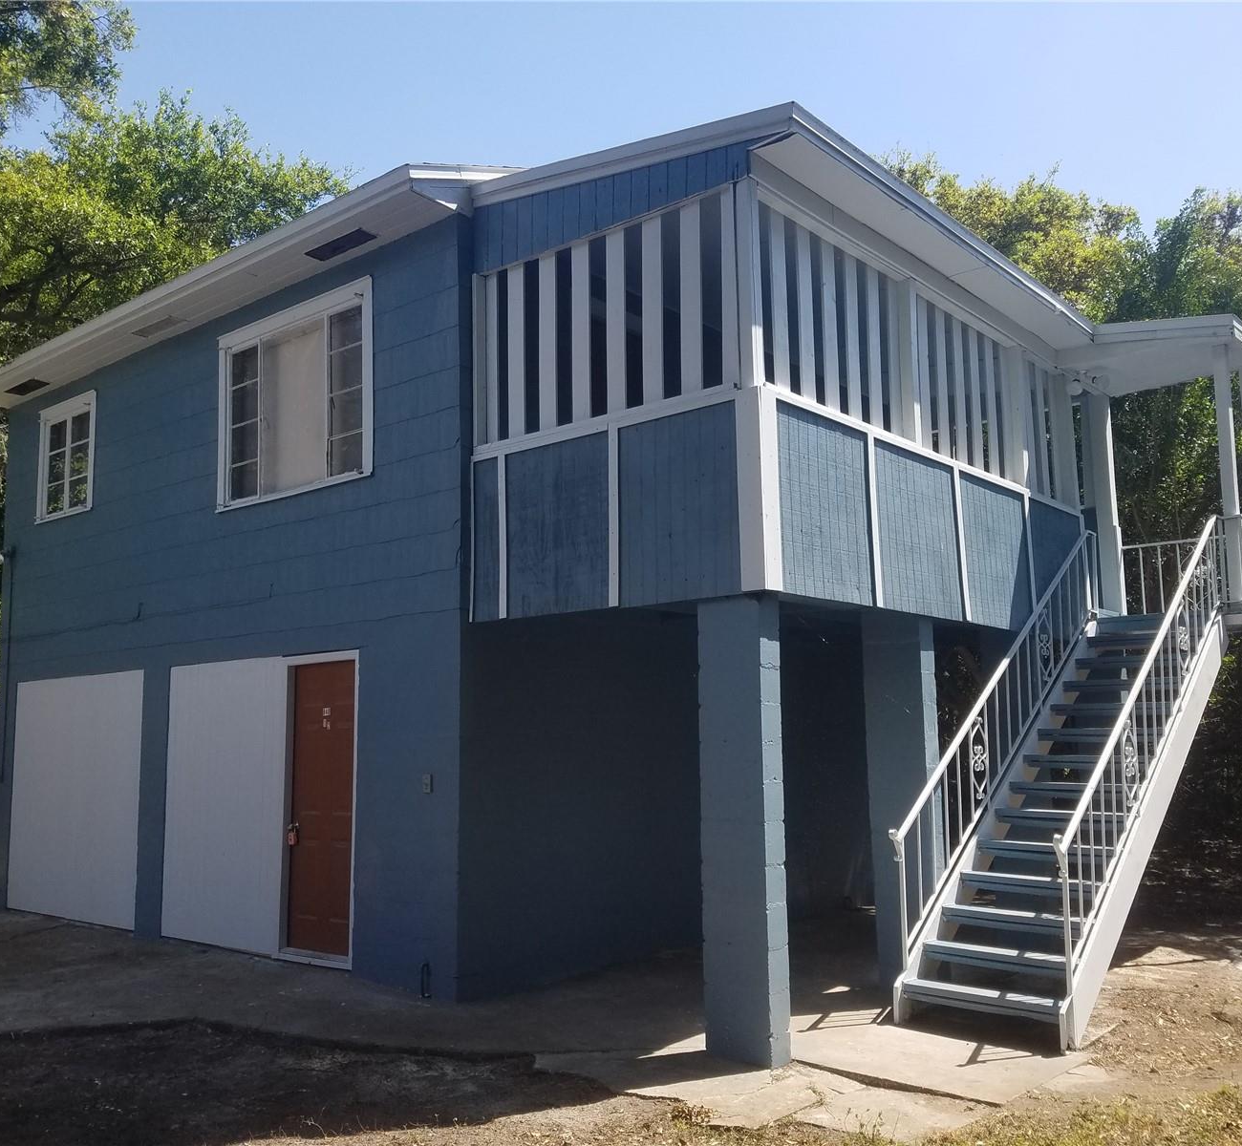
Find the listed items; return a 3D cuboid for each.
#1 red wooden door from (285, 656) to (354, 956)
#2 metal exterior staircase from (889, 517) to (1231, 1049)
[{"bbox_3d":[-2.127,1.684,8.282,0.824,2.051,0.065,-7,-10,40],"label":"red wooden door"},{"bbox_3d":[3.176,1.027,7.842,1.013,3.327,4.091,-7,-10,40],"label":"metal exterior staircase"}]

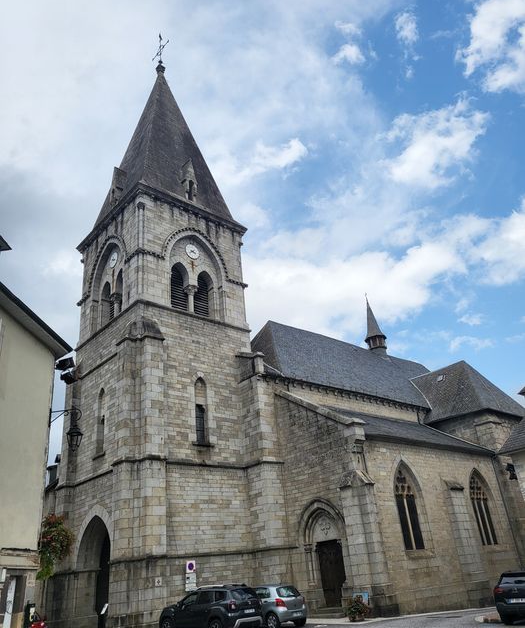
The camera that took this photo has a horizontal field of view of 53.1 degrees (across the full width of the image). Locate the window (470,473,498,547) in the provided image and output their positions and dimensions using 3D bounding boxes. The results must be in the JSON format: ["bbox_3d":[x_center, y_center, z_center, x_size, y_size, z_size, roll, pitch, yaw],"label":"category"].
[{"bbox_3d":[12.445,10.896,29.898,1.900,4.000,0.400,17,-33,-39],"label":"window"}]

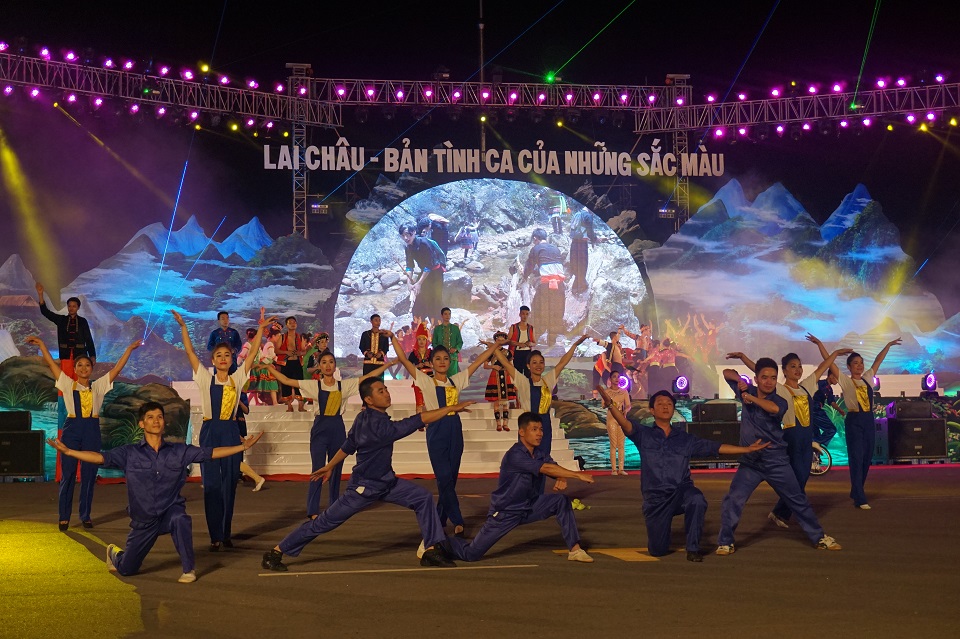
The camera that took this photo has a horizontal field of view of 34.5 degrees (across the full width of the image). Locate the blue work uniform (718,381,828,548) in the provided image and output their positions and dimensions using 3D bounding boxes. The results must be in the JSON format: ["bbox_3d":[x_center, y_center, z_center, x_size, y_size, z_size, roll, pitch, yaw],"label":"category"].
[{"bbox_3d":[2.146,1.060,11.300,0.750,1.210,0.420,0,-3,-19],"label":"blue work uniform"}]

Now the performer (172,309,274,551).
[{"bbox_3d":[-2.003,0.861,12.050,0.780,1.880,0.400,0,-3,-6],"label":"performer"}]

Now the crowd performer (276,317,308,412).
[{"bbox_3d":[-3.287,0.770,27.100,0.560,1.680,0.380,0,-3,-8],"label":"crowd performer"}]

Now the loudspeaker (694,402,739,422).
[{"bbox_3d":[3.976,1.567,26.100,0.670,0.300,0.430,0,-3,-7],"label":"loudspeaker"}]

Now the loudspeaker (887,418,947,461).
[{"bbox_3d":[7.523,2.068,26.950,1.050,0.670,0.700,0,-3,-5],"label":"loudspeaker"}]

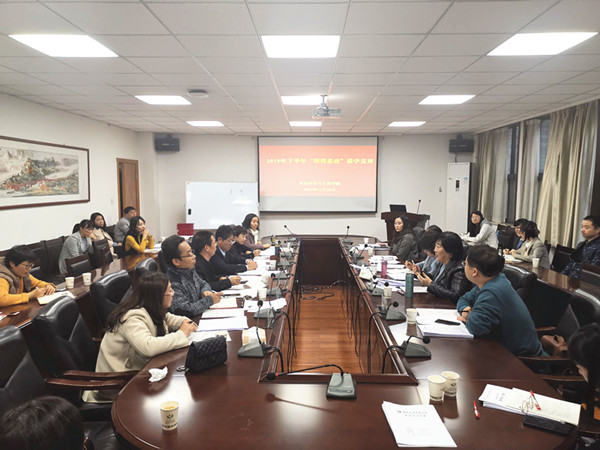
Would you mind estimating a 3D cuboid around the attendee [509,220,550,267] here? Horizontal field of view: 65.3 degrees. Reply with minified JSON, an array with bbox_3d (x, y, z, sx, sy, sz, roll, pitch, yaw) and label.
[{"bbox_3d":[2.578,0.557,5.316,0.680,1.200,0.500,0,5,1],"label":"attendee"}]

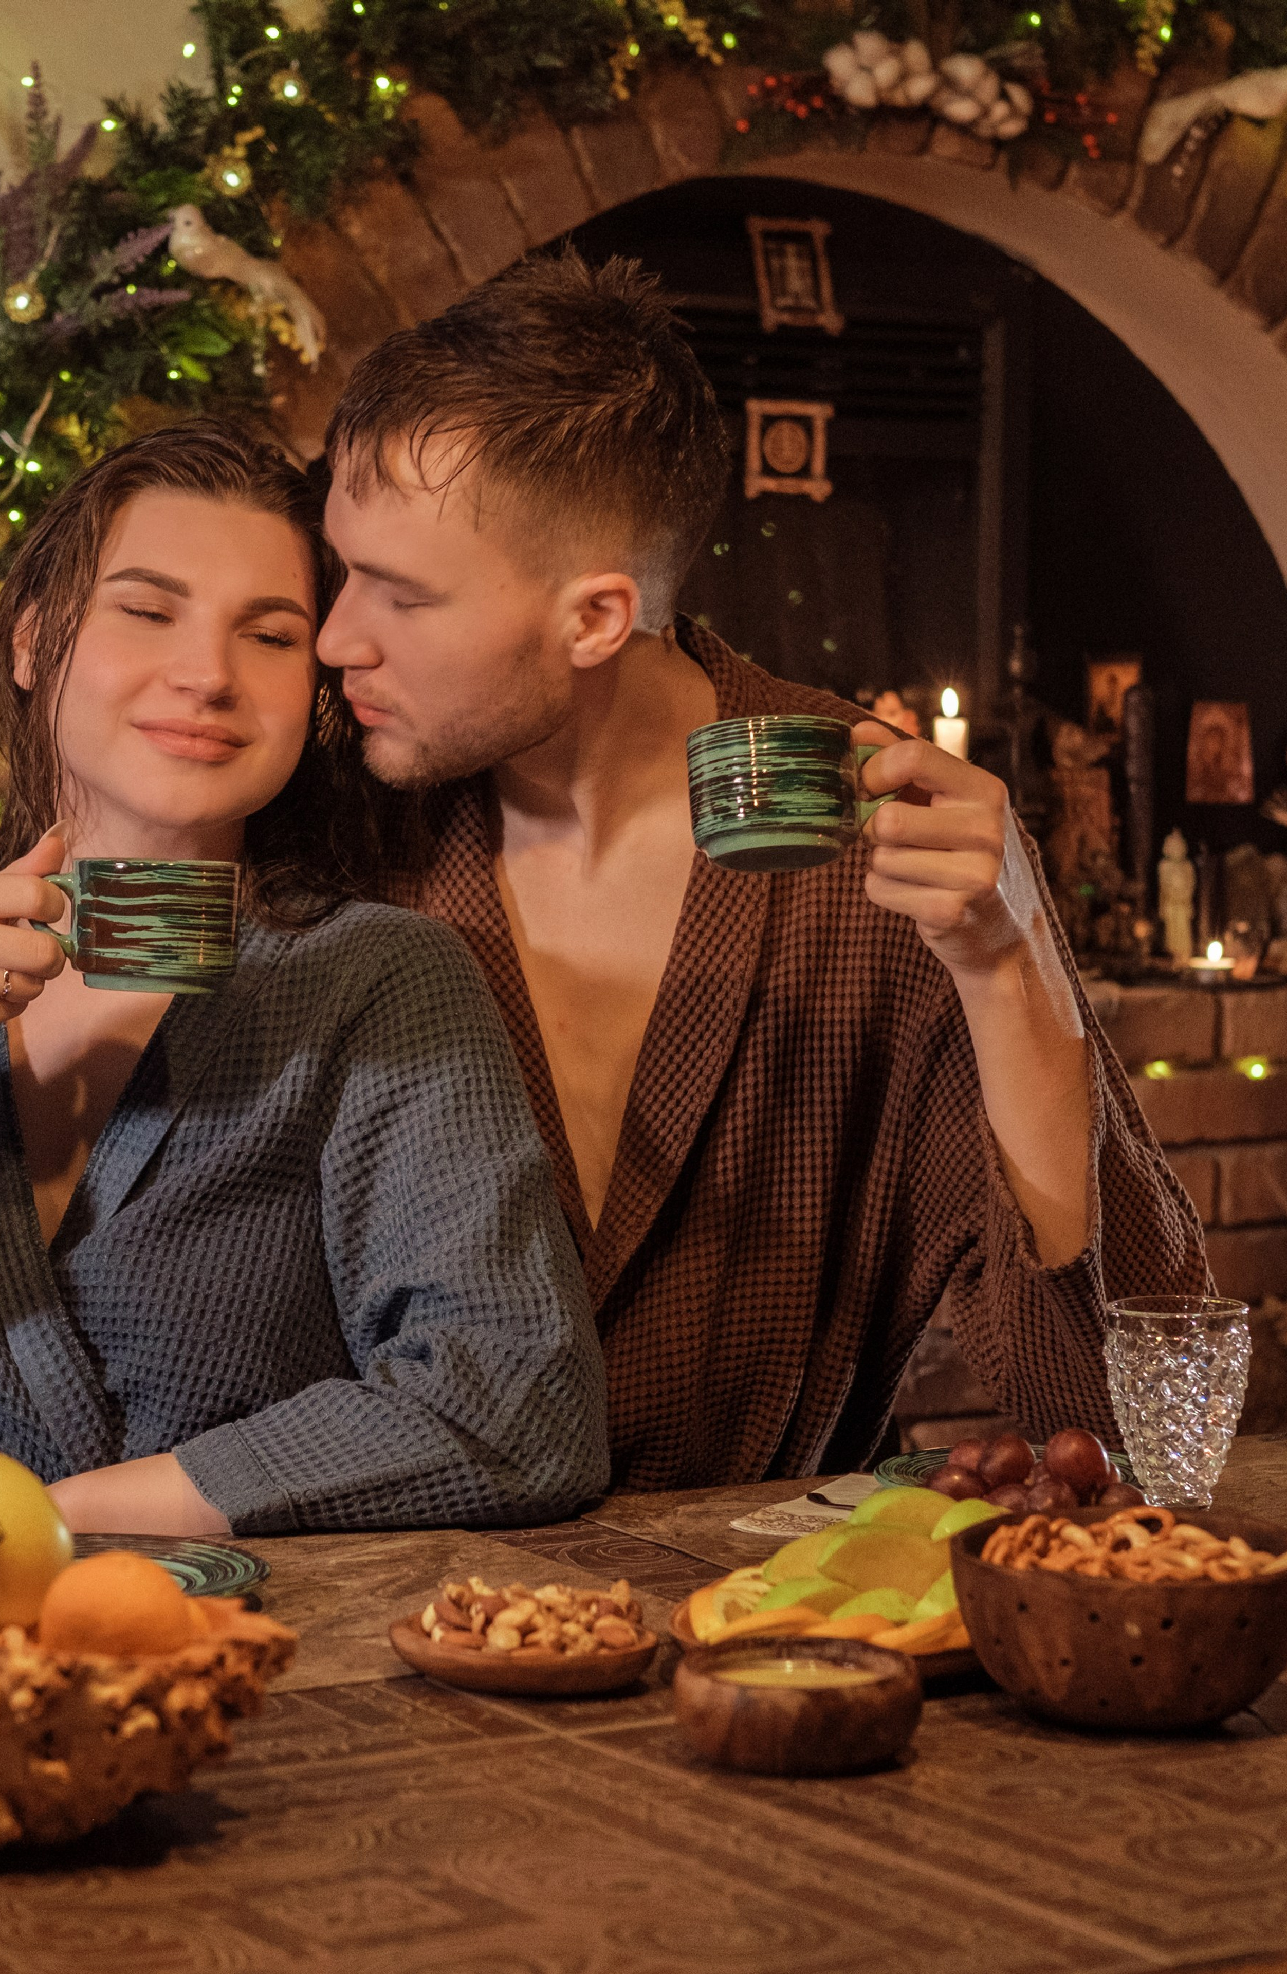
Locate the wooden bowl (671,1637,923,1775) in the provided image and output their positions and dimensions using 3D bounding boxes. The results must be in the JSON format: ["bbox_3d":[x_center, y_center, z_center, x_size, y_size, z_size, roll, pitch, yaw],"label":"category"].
[{"bbox_3d":[0.052,0.243,0.993,0.086,0.033,0.086,0,1,0],"label":"wooden bowl"}]

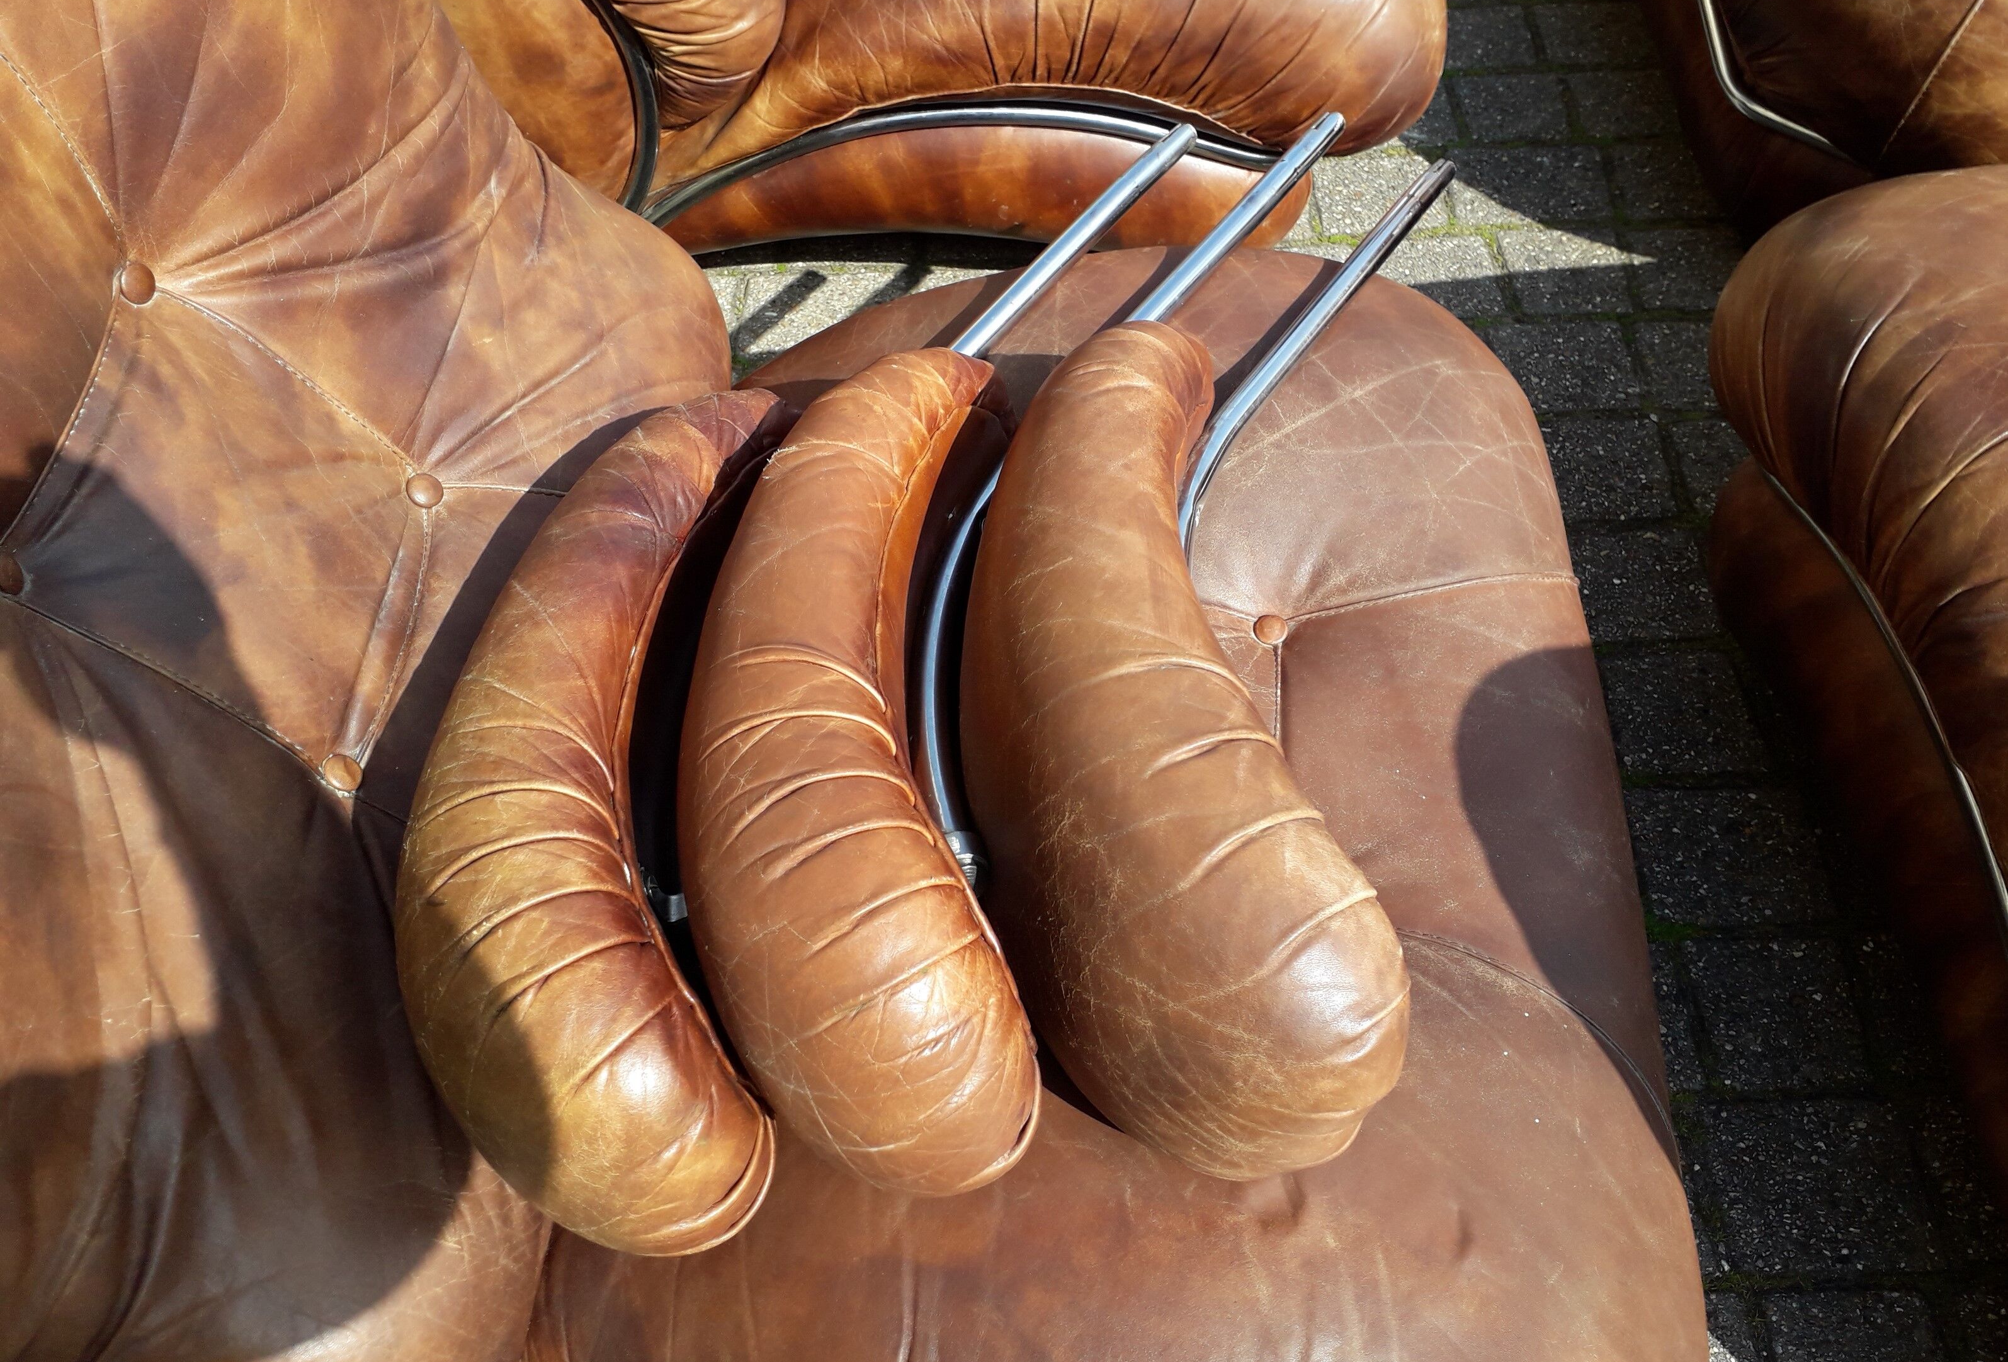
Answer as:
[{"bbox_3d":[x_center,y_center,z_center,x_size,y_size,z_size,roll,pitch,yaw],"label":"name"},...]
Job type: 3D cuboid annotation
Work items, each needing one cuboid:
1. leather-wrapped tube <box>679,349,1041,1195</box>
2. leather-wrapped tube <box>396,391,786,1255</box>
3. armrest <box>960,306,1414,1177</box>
[{"bbox_3d":[-0.100,0.001,0.976,0.203,0.175,0.628,-4,57,0],"label":"leather-wrapped tube"},{"bbox_3d":[-0.254,0.033,0.961,0.211,0.175,0.626,-6,57,-2],"label":"leather-wrapped tube"},{"bbox_3d":[0.074,-0.006,0.970,0.223,0.180,0.628,-8,57,-3],"label":"armrest"}]

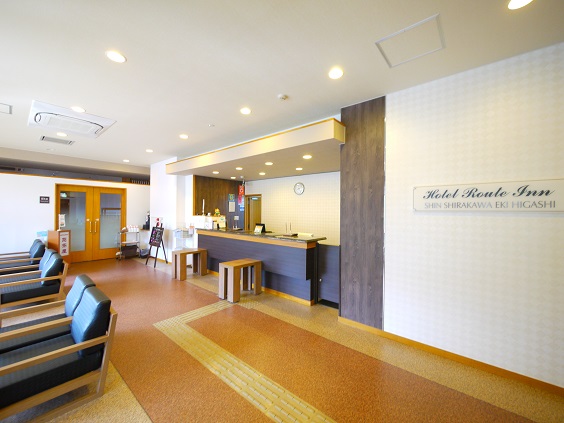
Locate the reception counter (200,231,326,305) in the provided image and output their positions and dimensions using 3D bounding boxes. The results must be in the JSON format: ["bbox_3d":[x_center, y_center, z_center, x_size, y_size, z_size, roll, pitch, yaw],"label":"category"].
[{"bbox_3d":[-0.655,1.003,4.985,3.347,1.071,0.760,1,0,40],"label":"reception counter"}]

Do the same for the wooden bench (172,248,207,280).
[{"bbox_3d":[-2.173,1.226,5.399,0.385,0.604,0.676,1,0,40],"label":"wooden bench"}]

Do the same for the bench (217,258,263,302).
[{"bbox_3d":[-0.753,1.235,4.207,0.400,0.611,0.663,1,0,40],"label":"bench"}]

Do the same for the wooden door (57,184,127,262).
[{"bbox_3d":[-5.750,0.369,6.984,0.089,2.263,1.696,1,0,40],"label":"wooden door"}]

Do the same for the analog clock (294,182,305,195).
[{"bbox_3d":[0.447,-0.604,6.061,0.340,0.340,0.050,1,0,40],"label":"analog clock"}]

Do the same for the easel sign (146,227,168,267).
[{"bbox_3d":[-3.504,0.914,6.513,0.721,1.205,0.484,1,0,40],"label":"easel sign"}]

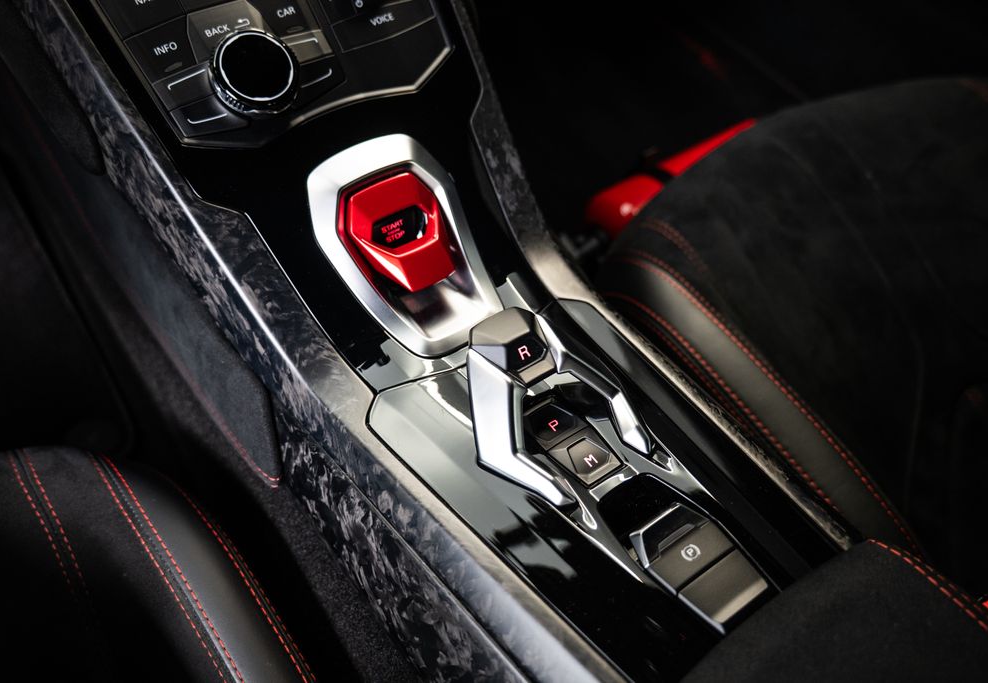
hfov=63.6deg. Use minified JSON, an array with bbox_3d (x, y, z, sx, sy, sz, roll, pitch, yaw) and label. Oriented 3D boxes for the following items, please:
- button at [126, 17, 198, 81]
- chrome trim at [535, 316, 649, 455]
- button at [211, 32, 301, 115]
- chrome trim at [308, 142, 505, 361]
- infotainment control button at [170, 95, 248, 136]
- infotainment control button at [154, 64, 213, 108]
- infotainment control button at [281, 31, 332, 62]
[{"bbox_3d":[-0.171,-0.151,0.418,0.034,0.029,0.006,-27,0,-20],"label":"button"},{"bbox_3d":[0.046,0.019,0.367,0.025,0.018,0.084,-27,68,-20],"label":"chrome trim"},{"bbox_3d":[-0.125,-0.141,0.420,0.043,0.043,0.018,-27,0,-20],"label":"button"},{"bbox_3d":[-0.046,-0.053,0.434,0.086,0.022,0.119,-27,81,-20],"label":"chrome trim"},{"bbox_3d":[-0.149,-0.118,0.419,0.034,0.021,0.006,-27,0,-20],"label":"infotainment control button"},{"bbox_3d":[-0.160,-0.133,0.419,0.030,0.018,0.006,-27,0,-20],"label":"infotainment control button"},{"bbox_3d":[-0.106,-0.161,0.441,0.029,0.018,0.006,-27,0,-20],"label":"infotainment control button"}]

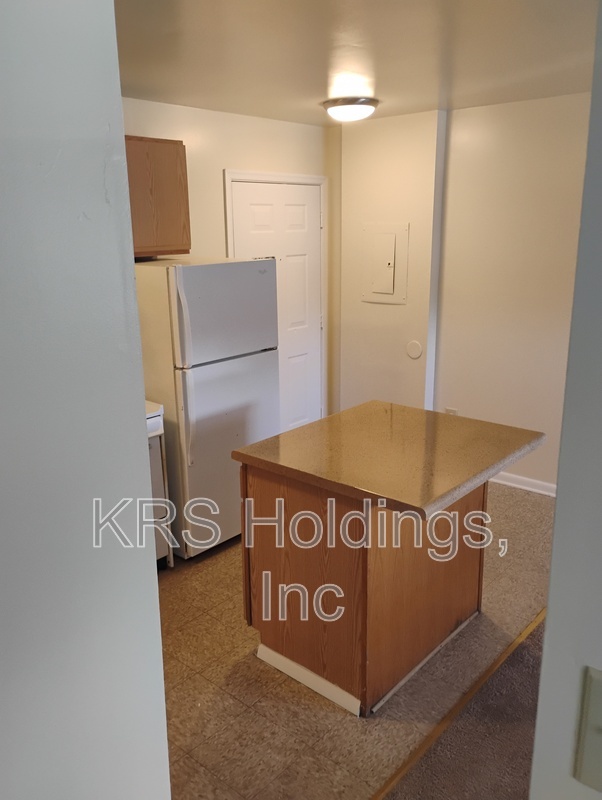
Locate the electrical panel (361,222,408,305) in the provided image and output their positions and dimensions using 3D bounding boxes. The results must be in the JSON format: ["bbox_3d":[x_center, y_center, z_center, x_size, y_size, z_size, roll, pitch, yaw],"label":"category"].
[{"bbox_3d":[0.591,-0.975,4.633,0.391,0.563,0.030,12,20,40],"label":"electrical panel"}]

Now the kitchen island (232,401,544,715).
[{"bbox_3d":[0.379,0.611,2.735,0.873,0.908,0.955,12,20,40],"label":"kitchen island"}]

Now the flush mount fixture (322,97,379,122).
[{"bbox_3d":[0.299,-1.707,3.840,0.330,0.105,0.330,-1,15,0],"label":"flush mount fixture"}]

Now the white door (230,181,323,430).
[{"bbox_3d":[-0.154,-0.583,4.853,0.100,2.107,1.038,12,20,40],"label":"white door"}]

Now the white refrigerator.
[{"bbox_3d":[-0.607,0.000,3.753,0.735,1.589,0.716,12,20,39],"label":"white refrigerator"}]

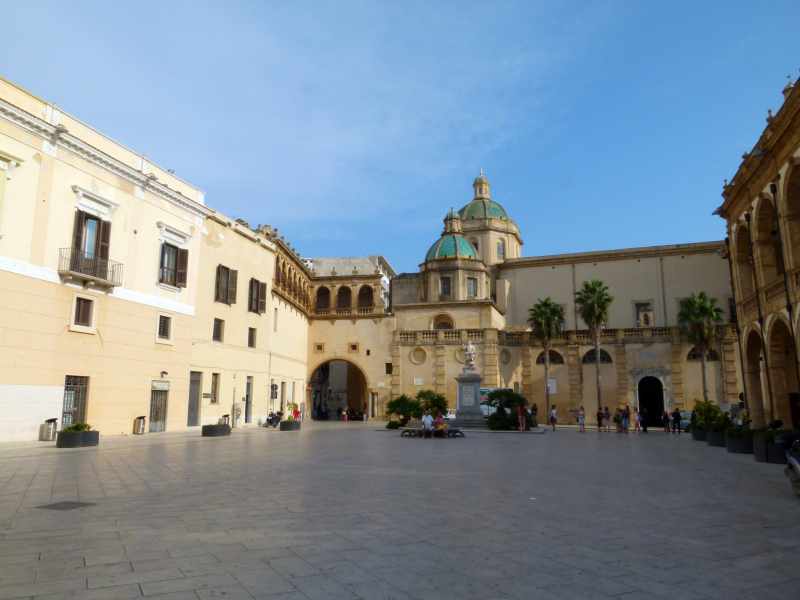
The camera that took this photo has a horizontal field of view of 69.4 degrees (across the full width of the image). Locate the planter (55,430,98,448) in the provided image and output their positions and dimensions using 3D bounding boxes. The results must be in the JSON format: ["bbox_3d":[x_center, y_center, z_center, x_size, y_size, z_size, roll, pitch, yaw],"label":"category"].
[{"bbox_3d":[-12.770,5.507,22.966,1.420,0.640,1.420,-3,-11,16],"label":"planter"}]

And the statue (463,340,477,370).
[{"bbox_3d":[5.185,4.091,42.979,0.950,2.200,0.800,0,-11,0],"label":"statue"}]

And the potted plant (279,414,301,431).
[{"bbox_3d":[-7.436,8.368,39.335,1.420,1.020,1.420,-3,-11,16],"label":"potted plant"}]

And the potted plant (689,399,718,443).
[{"bbox_3d":[15.396,6.125,29.349,1.100,1.960,1.100,-3,-10,18],"label":"potted plant"}]

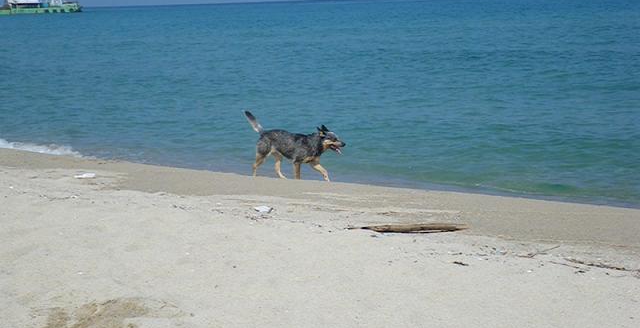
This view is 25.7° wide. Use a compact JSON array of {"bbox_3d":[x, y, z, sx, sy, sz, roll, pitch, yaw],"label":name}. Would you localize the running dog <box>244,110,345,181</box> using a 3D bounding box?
[{"bbox_3d":[-0.240,-0.162,13.200,0.950,0.670,0.230,0,7,20],"label":"running dog"}]

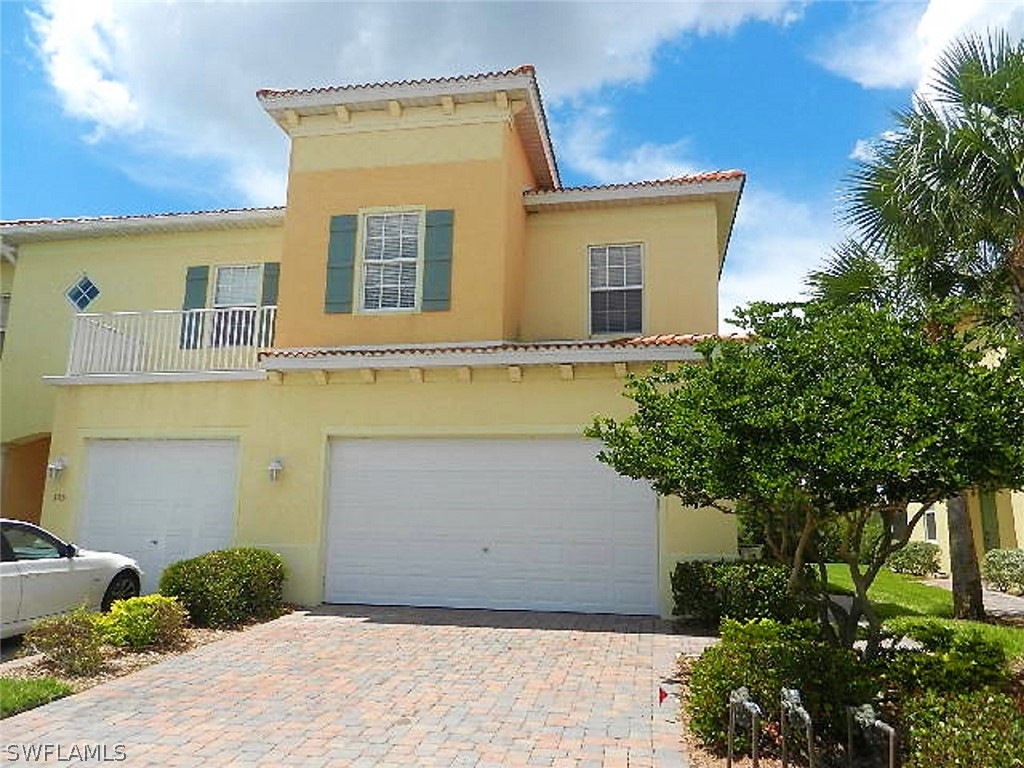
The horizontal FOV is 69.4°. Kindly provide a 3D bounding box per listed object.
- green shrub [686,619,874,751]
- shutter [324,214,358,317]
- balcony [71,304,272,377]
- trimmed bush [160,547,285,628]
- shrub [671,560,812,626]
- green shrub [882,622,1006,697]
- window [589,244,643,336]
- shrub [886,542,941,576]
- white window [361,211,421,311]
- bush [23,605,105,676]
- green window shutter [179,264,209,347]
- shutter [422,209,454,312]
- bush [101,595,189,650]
[{"bbox_3d":[1.933,2.148,5.374,1.300,0.680,1.400,-1,-9,10],"label":"green shrub"},{"bbox_3d":[-2.726,-1.902,11.791,0.450,1.630,0.050,-1,-9,11],"label":"shutter"},{"bbox_3d":[-5.464,-0.558,13.003,3.740,1.060,1.850,-1,-9,11],"label":"balcony"},{"bbox_3d":[-3.665,2.565,9.438,1.320,0.940,1.450,-1,-9,10],"label":"trimmed bush"},{"bbox_3d":[2.956,2.715,9.509,1.700,0.800,0.680,-1,-9,11],"label":"shrub"},{"bbox_3d":[3.807,2.405,6.542,0.970,0.500,0.970,-1,-9,10],"label":"green shrub"},{"bbox_3d":[1.773,-1.598,12.551,0.910,1.590,0.100,-1,-9,10],"label":"window"},{"bbox_3d":[9.068,3.920,16.625,1.100,0.720,1.200,-1,-9,10],"label":"shrub"},{"bbox_3d":[-1.881,-1.897,11.449,0.900,1.580,0.100,-1,-9,10],"label":"white window"},{"bbox_3d":[-4.195,2.409,6.967,0.644,0.555,0.644,-1,-9,11],"label":"bush"},{"bbox_3d":[-6.079,-1.467,14.177,0.450,1.630,0.050,-1,-9,11],"label":"green window shutter"},{"bbox_3d":[-1.130,-1.893,11.284,0.450,1.600,0.050,-1,-9,10],"label":"shutter"},{"bbox_3d":[-4.014,2.601,8.121,0.849,0.504,0.849,-1,-9,11],"label":"bush"}]

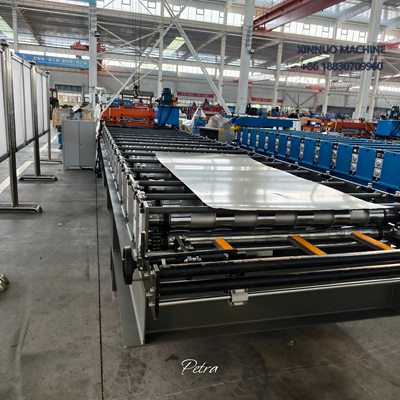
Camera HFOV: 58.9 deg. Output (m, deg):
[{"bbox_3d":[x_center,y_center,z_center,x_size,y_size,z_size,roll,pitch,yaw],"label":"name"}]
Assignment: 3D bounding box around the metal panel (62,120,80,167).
[{"bbox_3d":[-2.867,-1.221,7.942,0.348,1.050,0.045,-2,15,-22],"label":"metal panel"}]

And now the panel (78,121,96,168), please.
[{"bbox_3d":[-2.547,-1.233,8.076,0.348,1.050,0.045,-2,15,-22],"label":"panel"}]

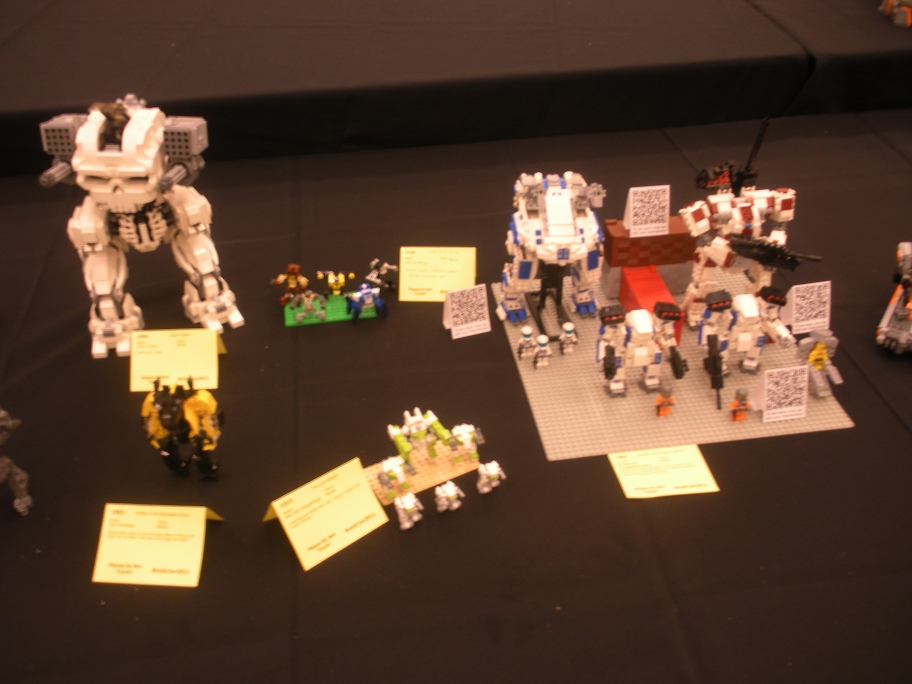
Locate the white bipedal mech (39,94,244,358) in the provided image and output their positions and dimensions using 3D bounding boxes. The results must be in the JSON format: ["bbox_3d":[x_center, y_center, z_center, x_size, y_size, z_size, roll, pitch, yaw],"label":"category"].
[{"bbox_3d":[-0.405,-0.154,1.253,0.222,0.312,0.155,-2,37,-2],"label":"white bipedal mech"}]

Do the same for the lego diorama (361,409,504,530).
[{"bbox_3d":[-0.030,0.124,1.067,0.139,0.086,0.105,-19,41,-22],"label":"lego diorama"}]

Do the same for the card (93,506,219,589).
[{"bbox_3d":[-0.317,0.203,0.999,0.109,0.049,0.092,2,37,3],"label":"card"}]

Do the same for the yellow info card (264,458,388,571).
[{"bbox_3d":[-0.142,0.176,1.027,0.109,0.055,0.087,-26,44,-30],"label":"yellow info card"}]

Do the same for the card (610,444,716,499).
[{"bbox_3d":[0.239,0.149,1.096,0.108,0.008,0.078,-5,37,-5],"label":"card"}]

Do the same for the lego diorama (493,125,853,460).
[{"bbox_3d":[0.270,-0.101,1.206,0.392,0.272,0.386,-6,37,-6],"label":"lego diorama"}]

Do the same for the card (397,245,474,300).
[{"bbox_3d":[-0.026,-0.104,1.394,0.109,0.056,0.080,1,37,2],"label":"card"}]

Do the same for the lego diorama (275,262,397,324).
[{"bbox_3d":[-0.173,-0.074,1.349,0.165,0.065,0.076,-6,37,-6],"label":"lego diorama"}]

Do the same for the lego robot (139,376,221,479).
[{"bbox_3d":[-0.312,0.092,1.086,0.090,0.120,0.068,3,37,5],"label":"lego robot"}]

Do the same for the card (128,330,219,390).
[{"bbox_3d":[-0.365,0.018,1.238,0.109,0.055,0.073,-2,37,-2],"label":"card"}]

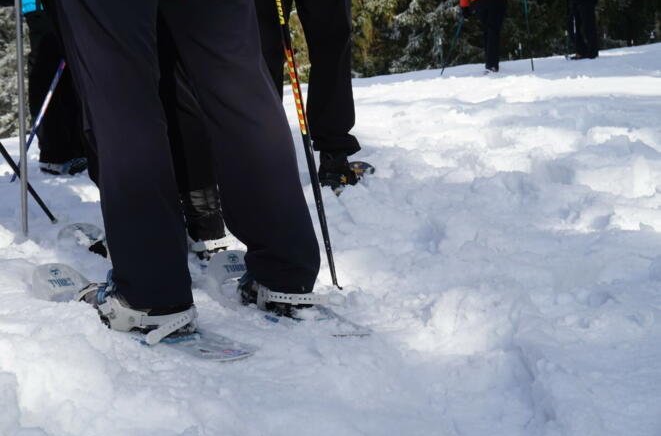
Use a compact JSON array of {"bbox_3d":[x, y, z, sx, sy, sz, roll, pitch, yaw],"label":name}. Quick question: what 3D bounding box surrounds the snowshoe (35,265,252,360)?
[{"bbox_3d":[-0.429,0.199,3.136,0.600,0.140,0.210,16,15,27],"label":"snowshoe"}]

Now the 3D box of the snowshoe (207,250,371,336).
[{"bbox_3d":[-0.112,0.172,3.375,0.210,0.140,0.600,-6,16,-34],"label":"snowshoe"}]

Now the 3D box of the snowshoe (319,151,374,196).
[{"bbox_3d":[0.024,-0.160,5.390,0.210,0.140,0.600,4,16,22],"label":"snowshoe"}]

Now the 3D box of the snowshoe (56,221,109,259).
[{"bbox_3d":[-0.584,0.096,3.971,0.210,0.140,0.600,-9,18,-43],"label":"snowshoe"}]

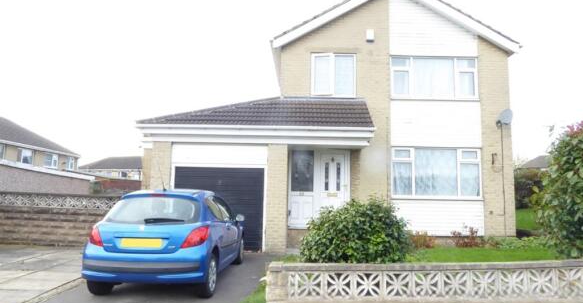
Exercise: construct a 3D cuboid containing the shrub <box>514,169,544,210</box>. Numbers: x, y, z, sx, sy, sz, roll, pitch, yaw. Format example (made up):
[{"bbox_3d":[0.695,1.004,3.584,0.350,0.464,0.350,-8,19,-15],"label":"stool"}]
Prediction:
[{"bbox_3d":[11.584,1.815,19.752,2.200,2.020,1.800,1,-7,1],"label":"shrub"}]

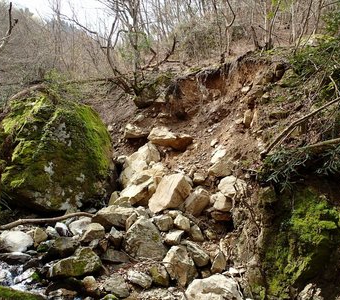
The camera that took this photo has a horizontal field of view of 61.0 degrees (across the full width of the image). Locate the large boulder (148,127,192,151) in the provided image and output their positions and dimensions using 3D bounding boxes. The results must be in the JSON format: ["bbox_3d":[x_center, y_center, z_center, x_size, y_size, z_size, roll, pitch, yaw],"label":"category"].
[{"bbox_3d":[0.020,-0.360,9.200,1.350,0.680,0.900,0,3,0],"label":"large boulder"}]

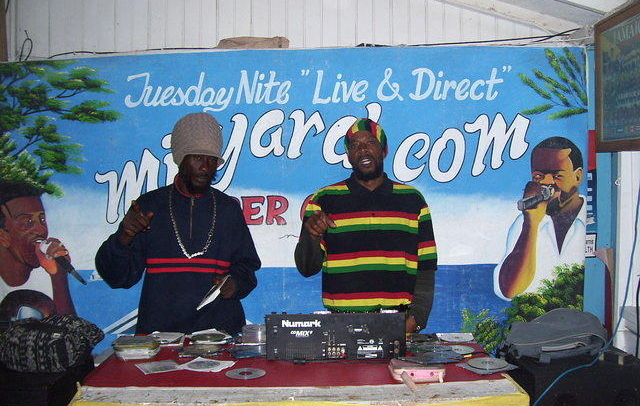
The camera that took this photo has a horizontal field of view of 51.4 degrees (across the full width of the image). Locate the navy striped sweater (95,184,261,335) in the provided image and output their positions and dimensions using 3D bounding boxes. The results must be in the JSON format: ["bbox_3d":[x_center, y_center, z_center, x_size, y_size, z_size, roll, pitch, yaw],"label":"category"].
[{"bbox_3d":[-0.555,0.255,2.620,0.650,0.660,0.410,0,2,-5],"label":"navy striped sweater"}]

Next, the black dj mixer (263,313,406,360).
[{"bbox_3d":[0.055,0.427,2.310,0.460,0.155,0.320,0,2,0],"label":"black dj mixer"}]

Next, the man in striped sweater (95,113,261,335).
[{"bbox_3d":[-0.555,0.520,2.650,0.650,1.750,0.450,0,2,-5],"label":"man in striped sweater"}]

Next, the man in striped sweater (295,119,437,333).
[{"bbox_3d":[0.183,0.530,2.690,0.570,1.730,0.420,0,2,2],"label":"man in striped sweater"}]

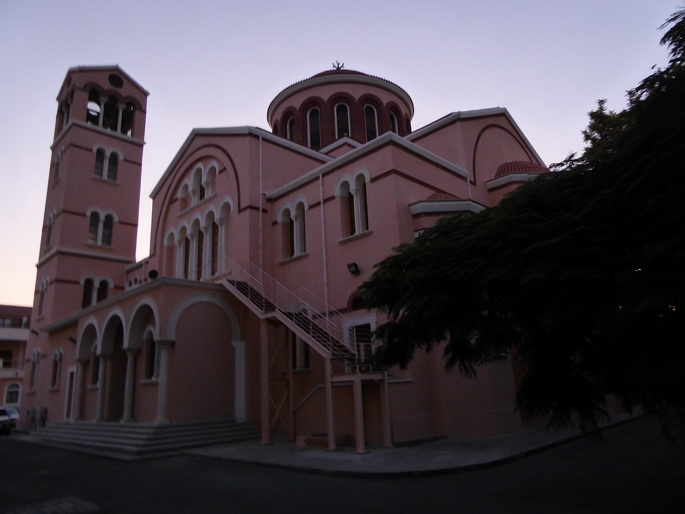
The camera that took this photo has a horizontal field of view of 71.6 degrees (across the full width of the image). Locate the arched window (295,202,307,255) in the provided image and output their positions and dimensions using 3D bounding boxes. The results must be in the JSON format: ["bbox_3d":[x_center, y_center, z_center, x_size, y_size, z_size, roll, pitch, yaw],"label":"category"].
[{"bbox_3d":[-1.689,-1.205,20.019,0.292,2.242,0.741,12,-21,-43],"label":"arched window"}]

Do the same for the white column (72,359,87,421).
[{"bbox_3d":[-13.238,6.703,23.941,0.419,2.964,0.419,12,-21,-43],"label":"white column"}]

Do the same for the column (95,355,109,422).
[{"bbox_3d":[-11.012,6.000,21.770,0.419,2.964,0.419,12,-21,-43],"label":"column"}]

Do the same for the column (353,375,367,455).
[{"bbox_3d":[0.470,4.586,13.994,0.191,2.177,0.191,11,-20,-42],"label":"column"}]

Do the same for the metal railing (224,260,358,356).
[{"bbox_3d":[-2.253,1.581,17.506,1.121,4.680,6.435,12,-21,-43],"label":"metal railing"}]

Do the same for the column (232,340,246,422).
[{"bbox_3d":[-4.183,4.981,19.008,0.487,3.101,0.409,12,-21,-43],"label":"column"}]

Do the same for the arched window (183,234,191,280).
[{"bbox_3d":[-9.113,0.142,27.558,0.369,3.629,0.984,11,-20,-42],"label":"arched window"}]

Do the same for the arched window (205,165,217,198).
[{"bbox_3d":[-6.577,-3.787,24.190,0.292,1.560,0.956,12,-21,-43],"label":"arched window"}]

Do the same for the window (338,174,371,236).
[{"bbox_3d":[0.490,-1.893,17.894,0.312,2.223,1.462,12,-21,-43],"label":"window"}]

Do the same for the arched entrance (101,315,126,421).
[{"bbox_3d":[-9.897,4.807,20.865,0.487,4.680,2.779,12,-21,-43],"label":"arched entrance"}]

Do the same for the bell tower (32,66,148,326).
[{"bbox_3d":[-18.960,-3.053,36.088,5.105,23.124,5.412,11,-20,-42],"label":"bell tower"}]

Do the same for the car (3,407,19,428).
[{"bbox_3d":[-23.621,11.116,33.000,1.700,1.500,4.100,11,-20,-42],"label":"car"}]

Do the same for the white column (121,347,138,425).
[{"bbox_3d":[-8.730,5.359,19.834,0.492,2.927,0.492,11,-20,-42],"label":"white column"}]

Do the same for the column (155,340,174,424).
[{"bbox_3d":[-6.553,4.590,17.420,0.487,2.964,0.487,12,-21,-43],"label":"column"}]

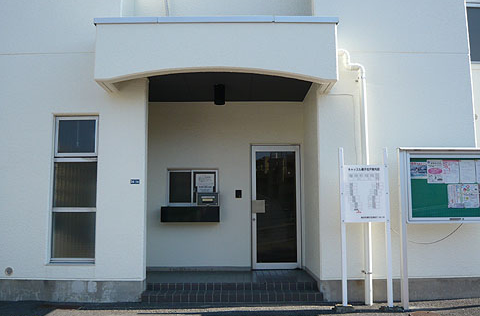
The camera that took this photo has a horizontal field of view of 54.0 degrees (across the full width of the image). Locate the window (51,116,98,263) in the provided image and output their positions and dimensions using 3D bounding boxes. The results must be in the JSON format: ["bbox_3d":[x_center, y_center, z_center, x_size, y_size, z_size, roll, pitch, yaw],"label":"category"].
[{"bbox_3d":[-2.388,0.442,6.862,0.636,2.127,0.100,0,-6,0],"label":"window"}]

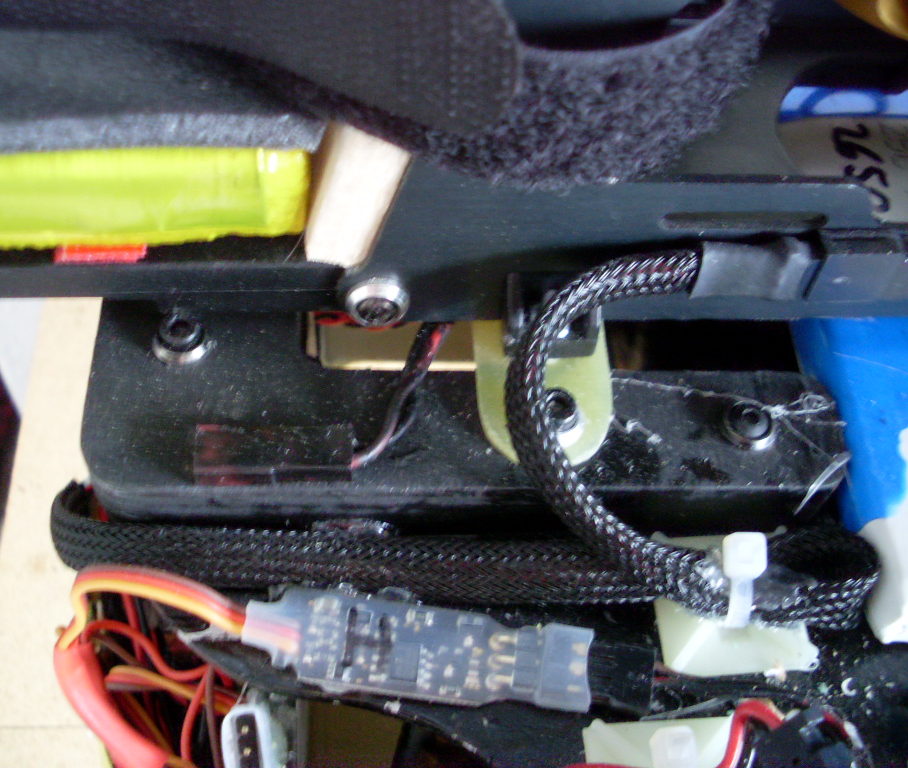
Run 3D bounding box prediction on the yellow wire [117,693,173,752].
[{"bbox_3d":[-0.040,0.044,0.146,0.008,0.007,0.001,35,60,23],"label":"yellow wire"}]

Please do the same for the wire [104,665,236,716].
[{"bbox_3d":[-0.036,0.038,0.141,0.017,0.007,0.002,10,54,8],"label":"wire"}]

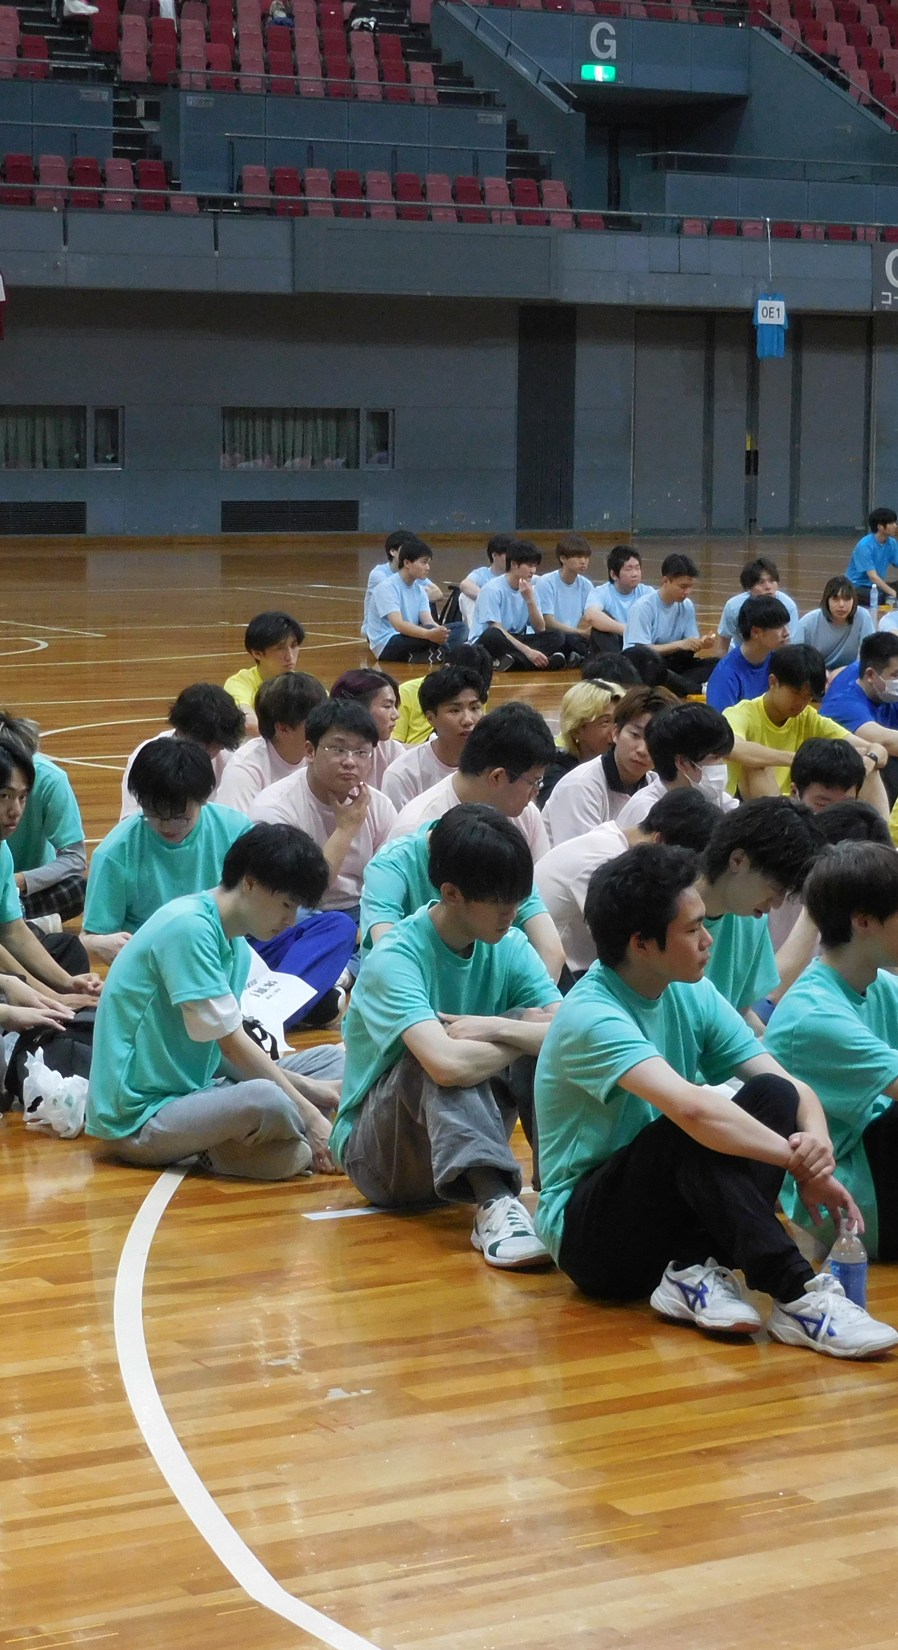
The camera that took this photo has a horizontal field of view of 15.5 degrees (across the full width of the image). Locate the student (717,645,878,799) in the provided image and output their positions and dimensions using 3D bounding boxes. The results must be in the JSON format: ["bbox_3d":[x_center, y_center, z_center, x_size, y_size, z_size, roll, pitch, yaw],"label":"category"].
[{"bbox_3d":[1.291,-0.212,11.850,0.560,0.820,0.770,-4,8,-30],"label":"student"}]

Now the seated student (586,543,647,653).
[{"bbox_3d":[1.162,-1.316,20.849,0.750,0.850,0.560,7,10,43],"label":"seated student"}]

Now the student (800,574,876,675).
[{"bbox_3d":[2.120,-0.955,18.000,0.520,0.780,0.720,0,7,-2],"label":"student"}]

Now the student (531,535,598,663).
[{"bbox_3d":[0.807,-1.500,22.000,0.530,0.840,0.750,-6,10,-42],"label":"student"}]

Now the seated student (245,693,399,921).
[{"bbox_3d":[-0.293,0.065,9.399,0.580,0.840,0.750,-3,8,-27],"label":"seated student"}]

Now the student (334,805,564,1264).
[{"bbox_3d":[0.099,0.389,6.953,0.490,0.850,0.760,-4,9,-33],"label":"student"}]

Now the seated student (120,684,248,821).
[{"bbox_3d":[-0.782,-0.054,10.552,0.750,0.790,0.560,6,9,36],"label":"seated student"}]

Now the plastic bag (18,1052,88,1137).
[{"bbox_3d":[-0.905,0.616,7.620,0.155,0.185,0.140,-1,7,-10],"label":"plastic bag"}]

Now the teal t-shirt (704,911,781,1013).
[{"bbox_3d":[0.552,0.403,7.400,0.460,0.530,0.380,-7,10,-45],"label":"teal t-shirt"}]

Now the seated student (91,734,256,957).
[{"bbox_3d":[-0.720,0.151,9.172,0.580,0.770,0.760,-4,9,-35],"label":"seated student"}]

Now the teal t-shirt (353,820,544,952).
[{"bbox_3d":[0.015,0.271,8.450,0.500,0.520,0.380,-4,8,-33],"label":"teal t-shirt"}]

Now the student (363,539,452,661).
[{"bbox_3d":[-0.174,-1.508,22.215,0.720,0.810,0.580,6,9,38],"label":"student"}]

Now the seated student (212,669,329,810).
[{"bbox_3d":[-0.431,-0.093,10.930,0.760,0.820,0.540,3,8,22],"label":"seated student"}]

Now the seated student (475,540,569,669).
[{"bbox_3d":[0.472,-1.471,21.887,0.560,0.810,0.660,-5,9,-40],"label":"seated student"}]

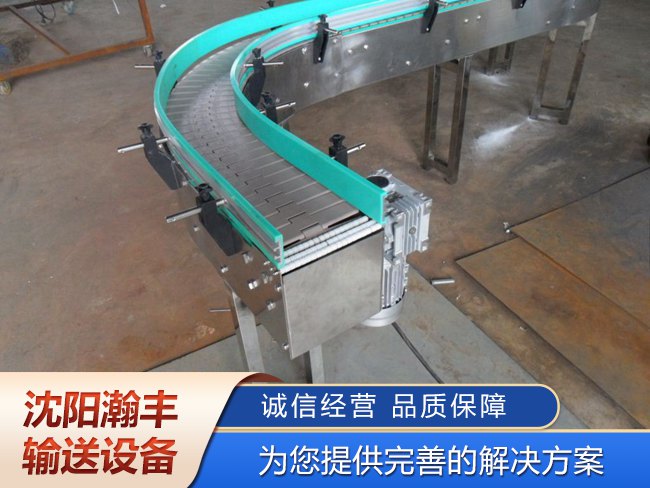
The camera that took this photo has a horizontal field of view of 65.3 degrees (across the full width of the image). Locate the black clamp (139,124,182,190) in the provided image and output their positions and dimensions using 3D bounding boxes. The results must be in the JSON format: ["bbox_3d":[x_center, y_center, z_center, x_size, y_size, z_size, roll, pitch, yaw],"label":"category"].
[{"bbox_3d":[-0.338,-0.175,1.032,0.051,0.147,0.025,-20,40,-21],"label":"black clamp"}]

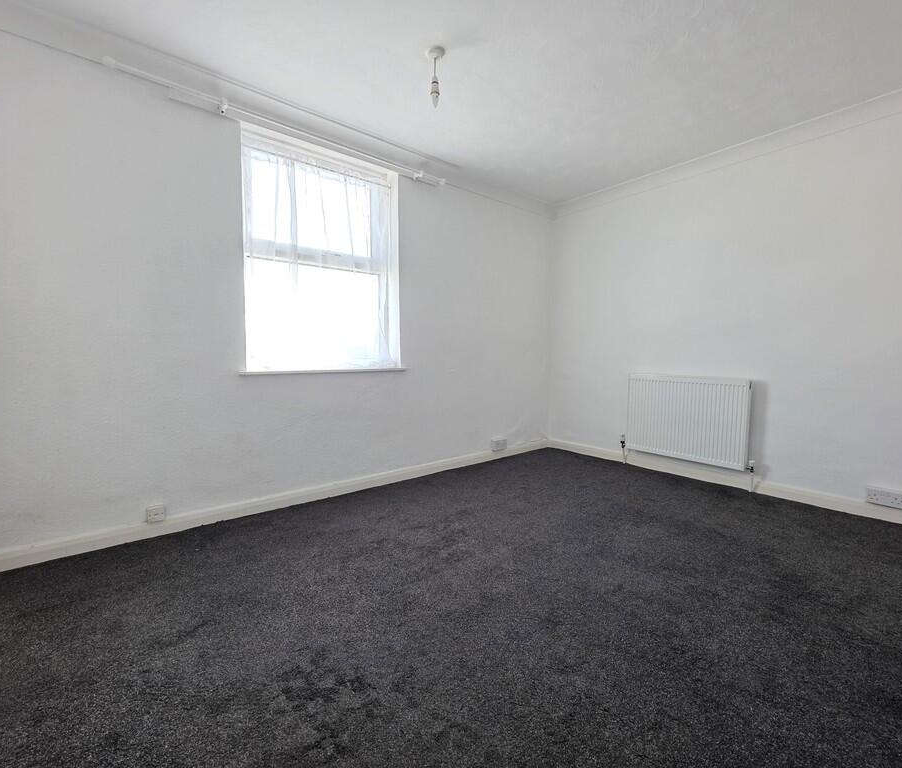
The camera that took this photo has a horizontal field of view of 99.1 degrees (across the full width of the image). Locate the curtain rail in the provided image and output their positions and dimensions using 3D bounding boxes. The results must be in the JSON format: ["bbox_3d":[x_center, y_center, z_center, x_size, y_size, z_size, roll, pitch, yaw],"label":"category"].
[{"bbox_3d":[-0.794,-1.447,2.267,1.861,0.050,0.105,-3,5,-37],"label":"curtain rail"}]

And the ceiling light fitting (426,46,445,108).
[{"bbox_3d":[-0.068,-1.394,1.770,0.084,0.240,0.084,0,4,0],"label":"ceiling light fitting"}]

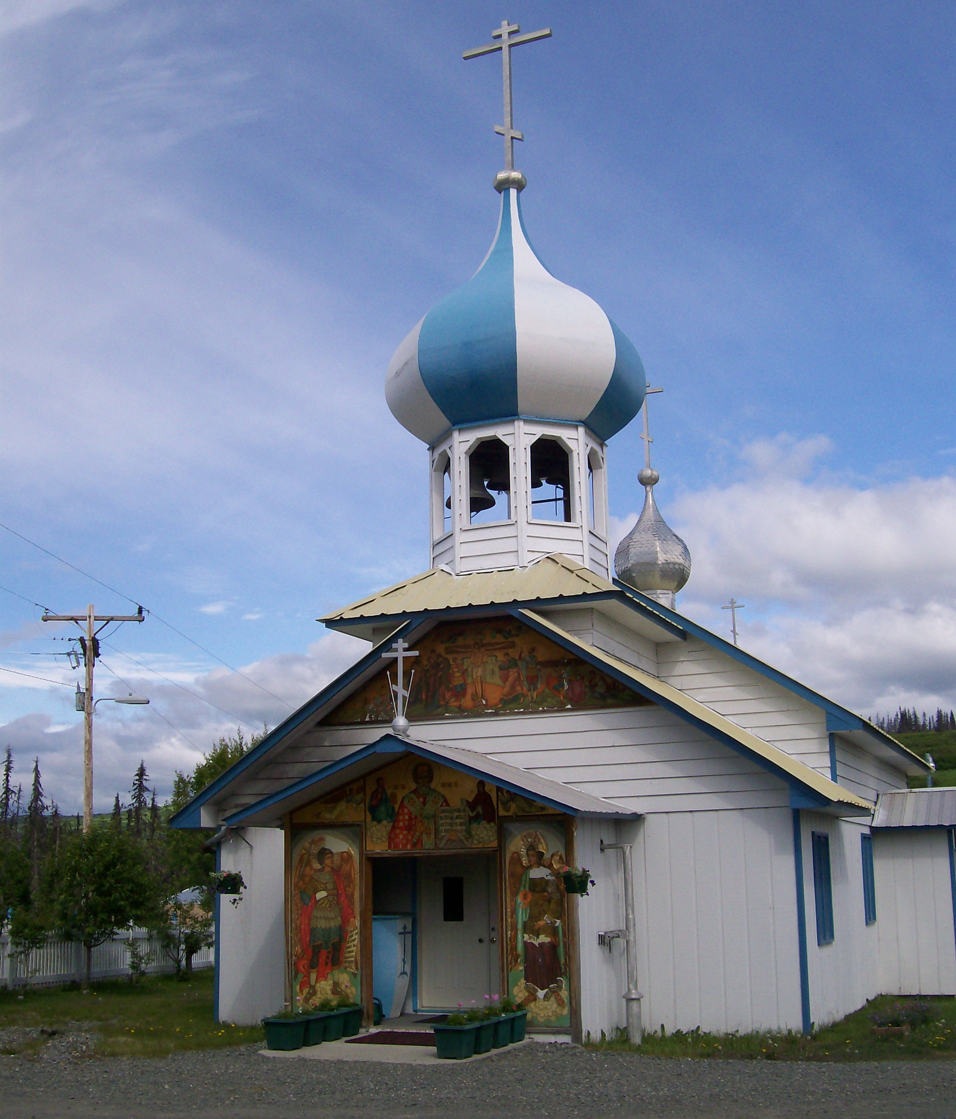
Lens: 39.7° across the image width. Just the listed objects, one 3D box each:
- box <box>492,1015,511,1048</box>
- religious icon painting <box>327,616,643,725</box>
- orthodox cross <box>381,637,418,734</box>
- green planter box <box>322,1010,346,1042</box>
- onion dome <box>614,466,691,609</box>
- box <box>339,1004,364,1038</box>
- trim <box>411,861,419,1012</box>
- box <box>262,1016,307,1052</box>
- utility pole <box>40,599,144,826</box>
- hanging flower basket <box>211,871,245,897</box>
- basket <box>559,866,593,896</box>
[{"bbox_3d":[0.119,4.745,13.343,0.380,0.310,0.390,-7,-14,22],"label":"box"},{"bbox_3d":[-0.050,1.367,16.843,4.500,1.260,0.060,-7,-14,22],"label":"religious icon painting"},{"bbox_3d":[-0.905,1.466,15.557,0.490,1.130,0.200,-6,-14,22],"label":"orthodox cross"},{"bbox_3d":[-1.733,5.337,15.211,0.400,0.310,0.430,-6,-14,22],"label":"green planter box"},{"bbox_3d":[3.293,-0.402,25.082,1.440,2.720,1.440,-7,-14,22],"label":"onion dome"},{"bbox_3d":[-1.497,5.027,14.462,0.380,0.310,0.390,-7,-14,22],"label":"box"},{"bbox_3d":[-0.789,4.613,16.444,0.085,2.000,0.040,-7,-14,22],"label":"trim"},{"bbox_3d":[-2.060,5.164,14.434,0.400,0.310,0.430,-6,-14,22],"label":"box"},{"bbox_3d":[-8.807,5.013,29.933,2.500,8.300,0.450,0,-13,-2],"label":"utility pole"},{"bbox_3d":[-2.777,3.600,14.811,0.320,0.270,0.320,-7,-14,22],"label":"hanging flower basket"},{"bbox_3d":[1.034,3.399,14.039,0.350,0.310,0.320,-1,-13,0],"label":"basket"}]

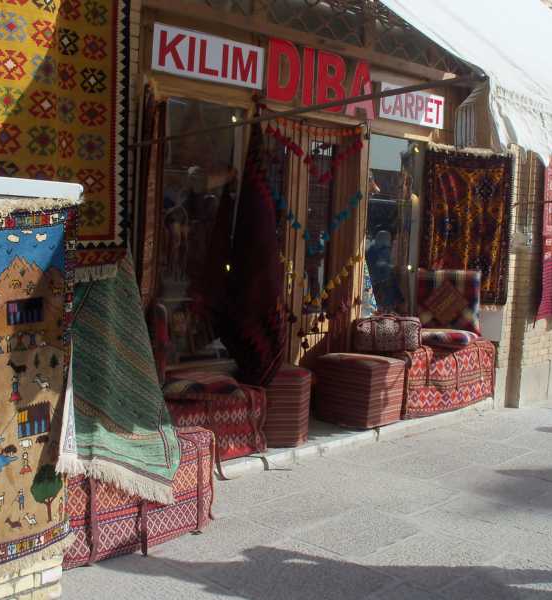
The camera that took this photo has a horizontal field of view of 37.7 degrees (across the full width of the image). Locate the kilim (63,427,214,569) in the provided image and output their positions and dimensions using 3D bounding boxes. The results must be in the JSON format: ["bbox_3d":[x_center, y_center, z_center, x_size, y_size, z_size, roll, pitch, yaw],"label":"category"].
[{"bbox_3d":[-0.822,0.968,4.043,0.420,0.460,1.000,6,7,44],"label":"kilim"}]

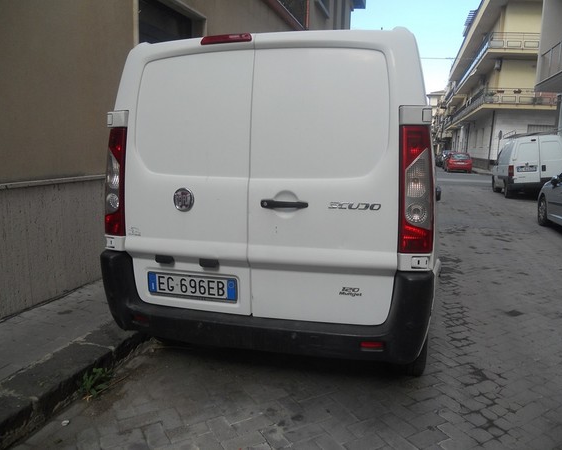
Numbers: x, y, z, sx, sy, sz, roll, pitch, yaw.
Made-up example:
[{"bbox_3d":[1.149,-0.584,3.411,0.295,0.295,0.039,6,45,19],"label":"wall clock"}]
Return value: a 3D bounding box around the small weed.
[{"bbox_3d":[-1.110,0.934,2.821,0.170,0.135,0.160,3,10,17],"label":"small weed"}]

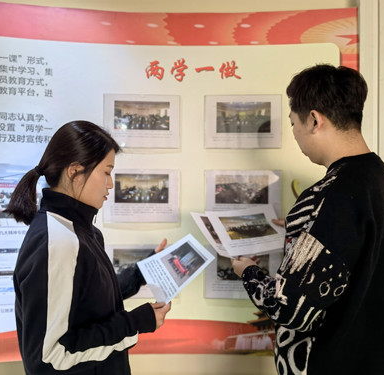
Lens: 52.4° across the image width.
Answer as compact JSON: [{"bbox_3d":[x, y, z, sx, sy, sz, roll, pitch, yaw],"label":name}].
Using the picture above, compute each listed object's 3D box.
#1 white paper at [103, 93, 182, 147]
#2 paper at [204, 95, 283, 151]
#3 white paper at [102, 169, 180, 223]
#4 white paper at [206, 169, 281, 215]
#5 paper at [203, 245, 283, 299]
[{"bbox_3d":[-0.197,-0.260,1.540,0.297,0.210,0.008,0,0,-4],"label":"white paper"},{"bbox_3d":[0.203,-0.257,1.528,0.297,0.210,0.008,0,0,3],"label":"paper"},{"bbox_3d":[-0.198,0.035,1.540,0.297,0.210,0.008,0,0,-4],"label":"white paper"},{"bbox_3d":[0.203,0.038,1.528,0.297,0.210,0.008,0,0,3],"label":"white paper"},{"bbox_3d":[0.204,0.331,1.528,0.297,0.210,0.008,0,0,3],"label":"paper"}]

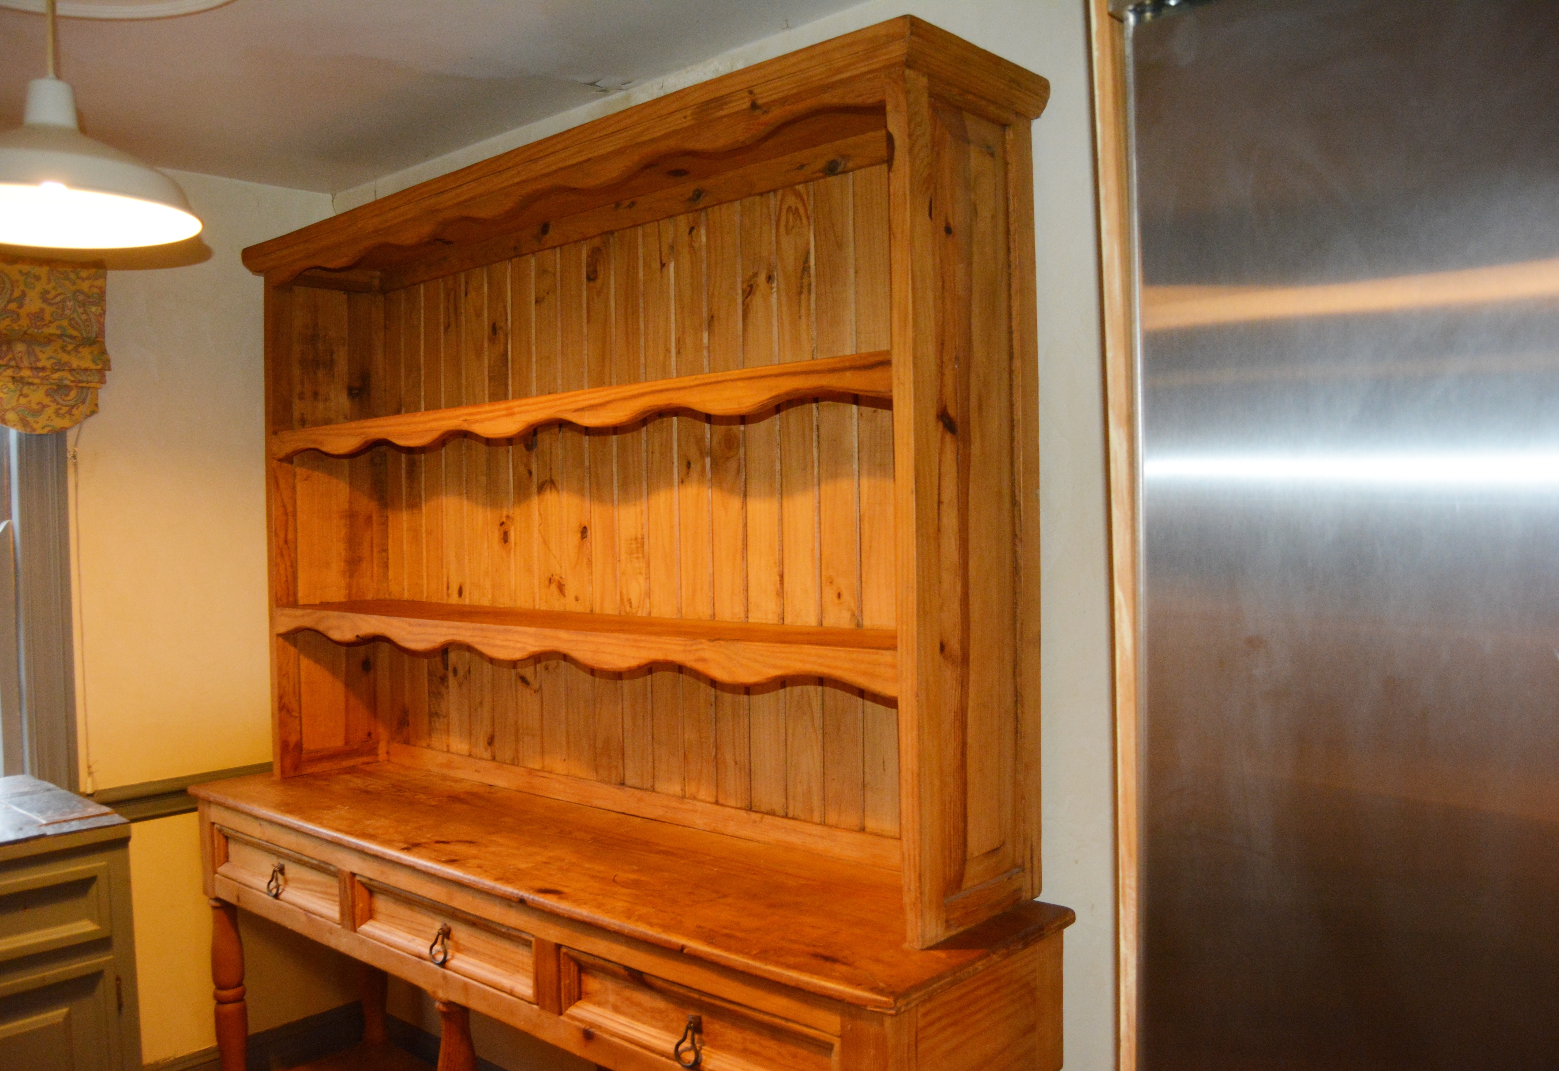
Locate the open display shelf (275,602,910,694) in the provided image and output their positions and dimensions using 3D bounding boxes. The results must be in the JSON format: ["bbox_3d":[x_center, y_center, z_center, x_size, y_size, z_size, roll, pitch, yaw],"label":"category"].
[{"bbox_3d":[-0.410,0.192,2.300,1.762,0.068,0.273,0,1,41],"label":"open display shelf"}]

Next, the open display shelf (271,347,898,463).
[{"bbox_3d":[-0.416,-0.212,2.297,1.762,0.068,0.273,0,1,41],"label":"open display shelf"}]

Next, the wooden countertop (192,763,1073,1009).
[{"bbox_3d":[-0.447,0.568,2.259,1.975,0.025,0.459,0,1,41],"label":"wooden countertop"}]

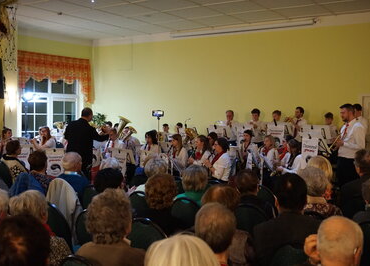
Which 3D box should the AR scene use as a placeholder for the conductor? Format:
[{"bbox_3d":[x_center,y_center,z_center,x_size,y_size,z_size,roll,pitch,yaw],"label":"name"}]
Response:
[{"bbox_3d":[-1.484,0.451,7.426,0.600,1.709,0.580,2,3,30],"label":"conductor"}]

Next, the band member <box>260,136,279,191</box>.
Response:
[{"bbox_3d":[1.361,0.684,8.189,0.720,1.260,0.500,-1,3,-34],"label":"band member"}]

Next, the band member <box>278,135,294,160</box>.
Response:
[{"bbox_3d":[1.521,0.681,7.659,0.780,1.283,0.520,-1,3,-23],"label":"band member"}]

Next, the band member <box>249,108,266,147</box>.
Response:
[{"bbox_3d":[1.327,0.410,8.753,0.520,1.719,0.450,2,3,23],"label":"band member"}]

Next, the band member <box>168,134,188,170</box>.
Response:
[{"bbox_3d":[-0.301,0.664,7.756,0.780,1.275,0.520,-1,3,-26],"label":"band member"}]

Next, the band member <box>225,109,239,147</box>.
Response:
[{"bbox_3d":[1.038,0.351,10.461,0.500,1.710,0.400,2,3,25],"label":"band member"}]

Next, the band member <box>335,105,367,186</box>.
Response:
[{"bbox_3d":[2.310,0.496,6.580,0.420,1.810,0.520,0,3,-20],"label":"band member"}]

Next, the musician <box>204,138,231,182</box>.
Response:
[{"bbox_3d":[0.398,0.718,6.973,0.720,1.270,0.500,0,3,-22],"label":"musician"}]

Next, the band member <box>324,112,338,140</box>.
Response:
[{"bbox_3d":[2.877,0.444,9.275,0.400,1.690,0.460,-1,3,-41],"label":"band member"}]

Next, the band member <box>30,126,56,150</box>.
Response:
[{"bbox_3d":[-2.571,0.575,8.185,0.580,1.371,0.780,2,3,23],"label":"band member"}]

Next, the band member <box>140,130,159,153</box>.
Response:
[{"bbox_3d":[-0.770,0.603,9.001,0.500,1.280,0.720,3,3,37],"label":"band member"}]

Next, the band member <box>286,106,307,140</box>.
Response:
[{"bbox_3d":[2.019,0.409,8.502,0.550,1.757,0.500,3,3,41],"label":"band member"}]

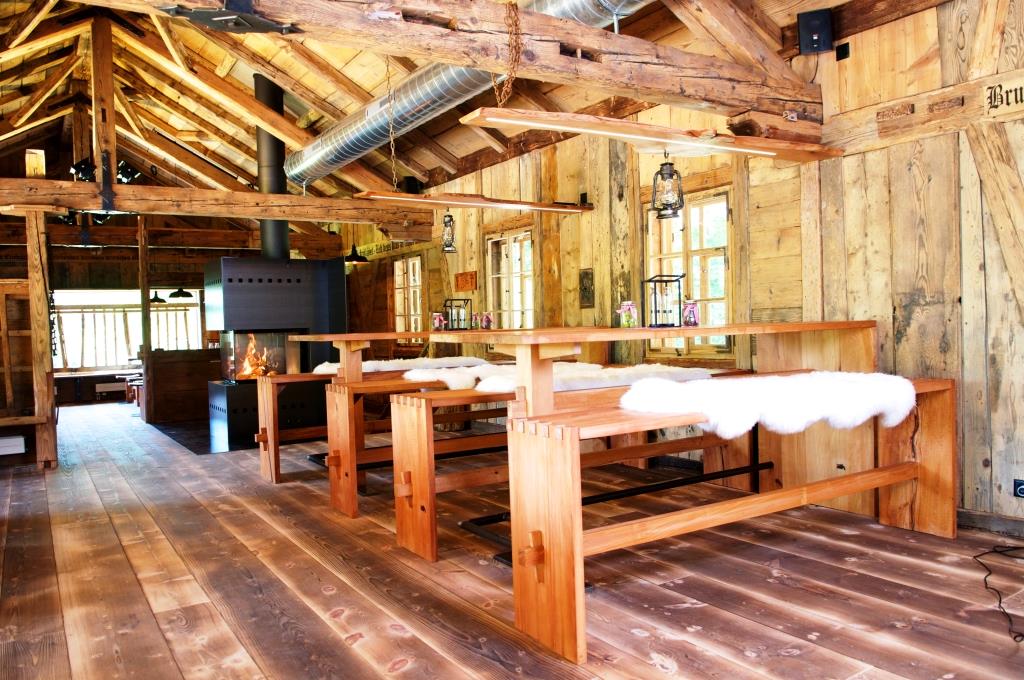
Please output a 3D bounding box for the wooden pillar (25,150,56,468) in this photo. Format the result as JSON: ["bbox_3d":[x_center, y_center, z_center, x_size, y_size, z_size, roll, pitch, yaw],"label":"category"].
[{"bbox_3d":[-4.161,-0.270,6.301,0.165,2.780,0.160,-2,1,-33],"label":"wooden pillar"}]

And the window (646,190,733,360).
[{"bbox_3d":[1.282,-0.469,5.192,0.100,1.170,0.810,-2,1,-33],"label":"window"}]

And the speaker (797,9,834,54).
[{"bbox_3d":[1.746,-1.772,4.080,0.200,0.240,0.170,-1,11,26],"label":"speaker"}]

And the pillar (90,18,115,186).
[{"bbox_3d":[-3.782,-2.208,6.594,0.170,1.530,0.170,-2,1,-33],"label":"pillar"}]

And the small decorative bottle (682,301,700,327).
[{"bbox_3d":[0.936,-0.138,3.703,0.088,0.135,0.088,-2,1,0],"label":"small decorative bottle"}]

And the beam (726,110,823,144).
[{"bbox_3d":[1.514,-1.193,4.089,0.740,0.175,0.200,-2,1,-33],"label":"beam"}]

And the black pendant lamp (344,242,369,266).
[{"bbox_3d":[-1.869,-1.022,8.424,0.355,0.240,0.355,-2,1,-34],"label":"black pendant lamp"}]

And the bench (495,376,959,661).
[{"bbox_3d":[1.087,0.630,3.037,2.350,0.775,0.360,-2,1,-32],"label":"bench"}]

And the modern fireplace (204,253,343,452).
[{"bbox_3d":[-2.463,0.106,7.532,1.240,1.880,0.880,-2,1,-33],"label":"modern fireplace"}]

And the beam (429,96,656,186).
[{"bbox_3d":[0.104,-1.884,6.971,0.180,0.220,3.900,-2,1,-33],"label":"beam"}]

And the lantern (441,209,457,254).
[{"bbox_3d":[-0.476,-0.823,5.409,0.120,0.335,0.150,-2,1,-15],"label":"lantern"}]

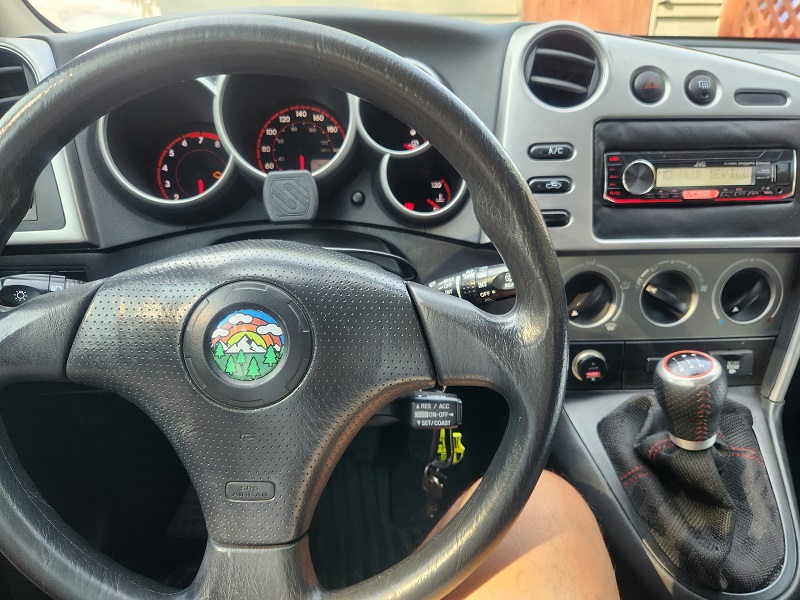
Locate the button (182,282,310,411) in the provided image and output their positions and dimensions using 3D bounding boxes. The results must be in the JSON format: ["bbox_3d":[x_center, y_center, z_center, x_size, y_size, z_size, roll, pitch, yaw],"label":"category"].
[{"bbox_3d":[-0.090,0.027,0.317,0.076,0.076,0.018,-2,4,-1],"label":"button"}]

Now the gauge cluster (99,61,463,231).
[{"bbox_3d":[-0.099,-0.146,0.484,0.312,0.152,0.085,-2,9,-1],"label":"gauge cluster"}]

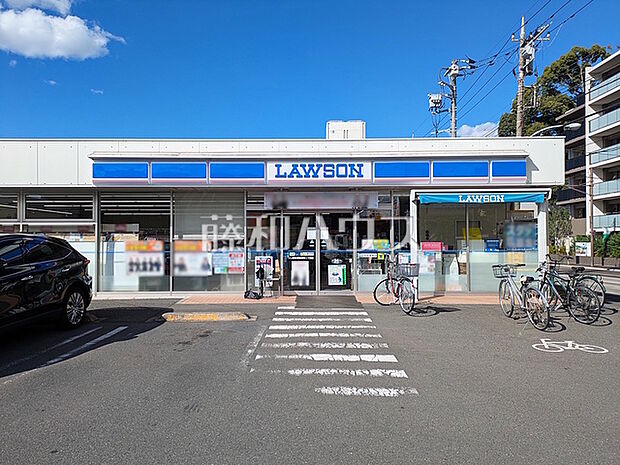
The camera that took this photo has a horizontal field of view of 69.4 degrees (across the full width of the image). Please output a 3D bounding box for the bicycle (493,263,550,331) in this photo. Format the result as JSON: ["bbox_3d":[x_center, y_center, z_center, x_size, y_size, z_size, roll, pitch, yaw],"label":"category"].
[{"bbox_3d":[3.730,1.080,7.860,0.600,1.030,1.770,0,0,-3],"label":"bicycle"}]

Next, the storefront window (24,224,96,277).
[{"bbox_3d":[-6.253,0.600,11.200,1.850,1.700,0.100,0,0,1],"label":"storefront window"}]

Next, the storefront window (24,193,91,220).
[{"bbox_3d":[-6.260,-0.647,11.150,1.720,0.700,0.090,0,0,1],"label":"storefront window"}]

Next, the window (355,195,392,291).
[{"bbox_3d":[1.642,0.242,11.400,0.916,2.520,0.100,0,0,0],"label":"window"}]

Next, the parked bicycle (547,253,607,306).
[{"bbox_3d":[5.270,1.030,9.300,0.580,1.080,1.720,0,0,-18],"label":"parked bicycle"}]

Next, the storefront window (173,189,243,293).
[{"bbox_3d":[-2.584,0.255,11.400,1.833,2.546,0.100,0,0,0],"label":"storefront window"}]

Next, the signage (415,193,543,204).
[{"bbox_3d":[3.830,-0.755,9.920,2.840,0.260,0.120,0,0,1],"label":"signage"}]

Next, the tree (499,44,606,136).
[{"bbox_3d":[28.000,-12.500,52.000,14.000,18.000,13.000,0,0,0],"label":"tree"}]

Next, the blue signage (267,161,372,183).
[{"bbox_3d":[0.214,-1.365,10.100,2.390,0.520,0.200,0,0,1],"label":"blue signage"}]

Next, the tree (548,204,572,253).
[{"bbox_3d":[14.950,-0.060,27.000,1.700,3.200,1.700,0,0,0],"label":"tree"}]

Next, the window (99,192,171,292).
[{"bbox_3d":[-4.370,0.249,11.150,1.820,2.490,0.100,0,0,1],"label":"window"}]

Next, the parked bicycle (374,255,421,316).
[{"bbox_3d":[1.800,1.050,9.120,0.600,1.080,1.650,0,0,-10],"label":"parked bicycle"}]

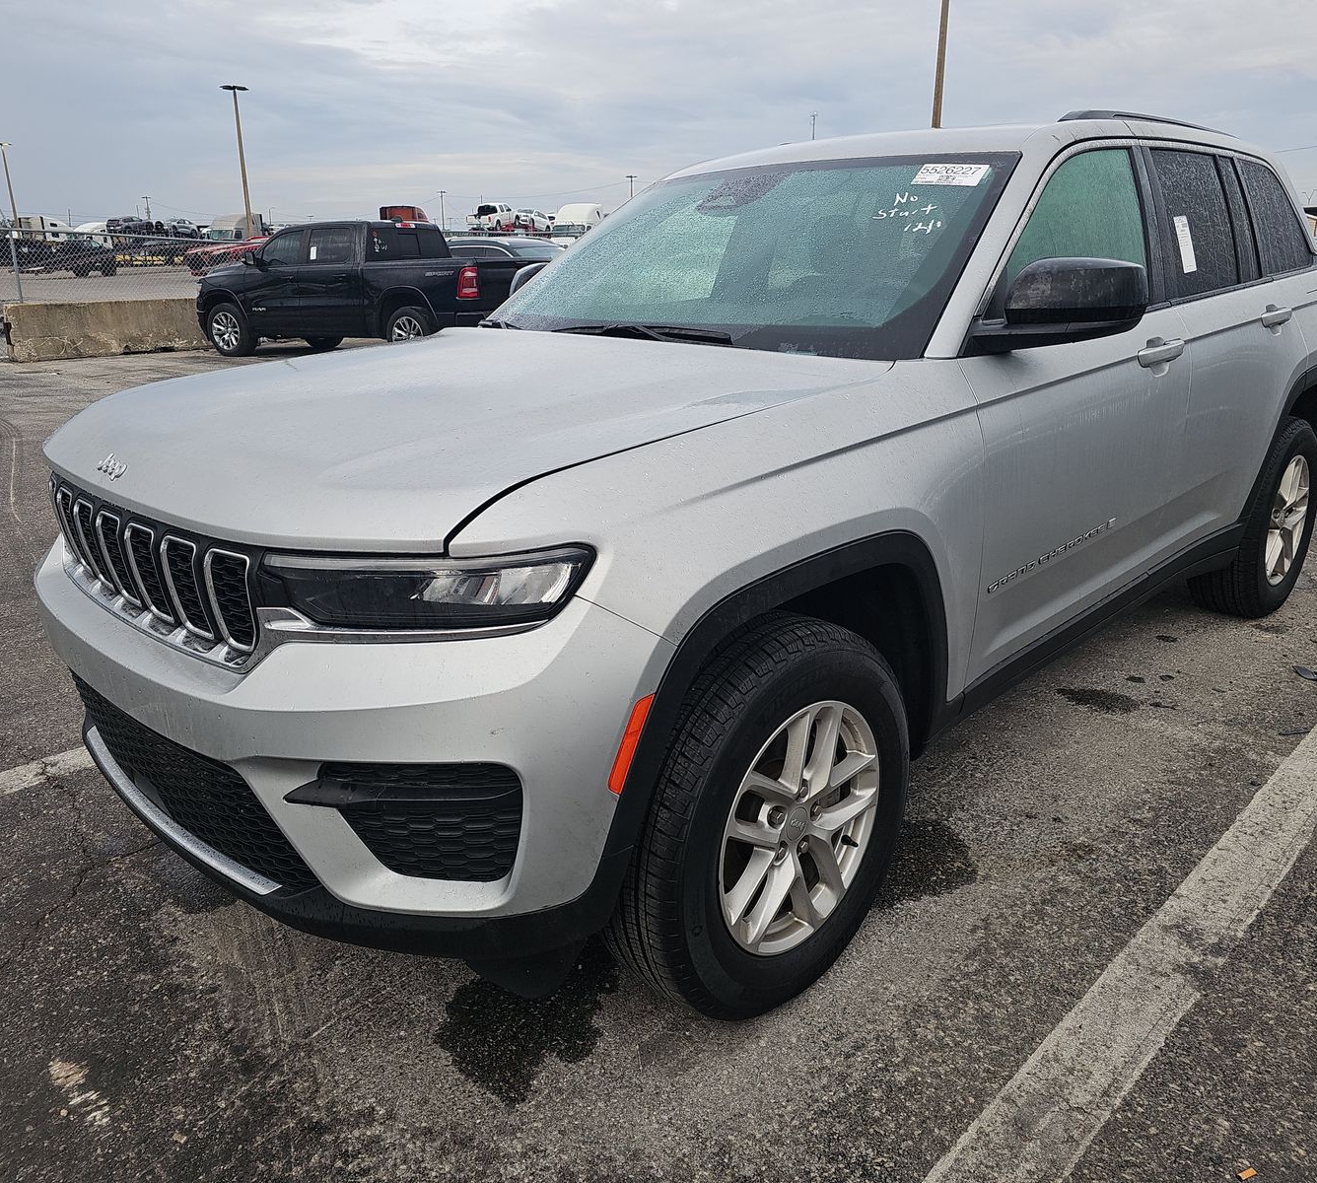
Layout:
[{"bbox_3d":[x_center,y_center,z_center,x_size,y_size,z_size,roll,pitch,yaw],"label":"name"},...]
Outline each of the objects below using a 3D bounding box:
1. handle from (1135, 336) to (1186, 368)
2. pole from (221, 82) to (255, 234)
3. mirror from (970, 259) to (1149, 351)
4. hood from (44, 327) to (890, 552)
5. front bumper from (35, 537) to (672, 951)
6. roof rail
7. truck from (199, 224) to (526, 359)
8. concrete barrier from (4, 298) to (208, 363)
[{"bbox_3d":[1.318,-0.627,2.752,0.230,0.055,0.060,-19,25,-42],"label":"handle"},{"bbox_3d":[-27.217,-26.756,68.640,2.000,11.460,0.500,-7,19,-19],"label":"pole"},{"bbox_3d":[0.893,-0.636,2.329,0.200,0.210,0.275,-19,25,-42],"label":"mirror"},{"bbox_3d":[-0.505,-0.416,2.309,1.500,0.280,1.410,16,25,42],"label":"hood"},{"bbox_3d":[-0.840,0.190,2.143,1.950,0.660,0.540,16,25,42],"label":"front bumper"},{"bbox_3d":[1.663,-1.483,3.409,0.060,0.080,1.580,16,25,42],"label":"roof rail"},{"bbox_3d":[-4.287,-4.424,15.324,5.920,1.970,2.100,10,21,29],"label":"truck"},{"bbox_3d":[-8.437,-4.212,16.688,0.580,0.810,3.400,16,25,42],"label":"concrete barrier"}]

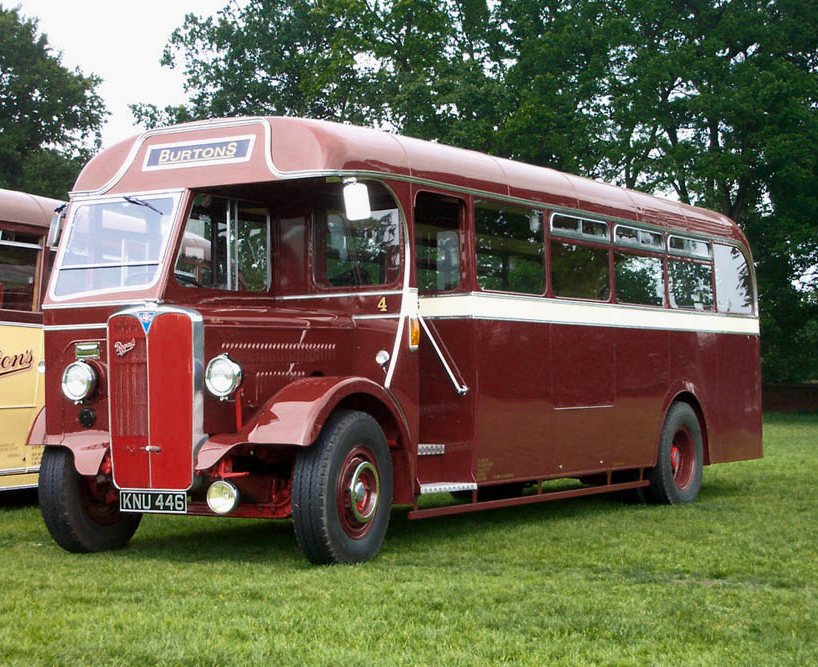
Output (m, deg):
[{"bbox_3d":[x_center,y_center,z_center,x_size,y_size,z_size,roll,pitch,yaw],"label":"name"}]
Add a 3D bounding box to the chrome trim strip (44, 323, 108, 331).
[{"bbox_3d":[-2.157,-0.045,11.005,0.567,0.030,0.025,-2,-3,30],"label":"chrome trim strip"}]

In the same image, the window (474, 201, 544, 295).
[{"bbox_3d":[0.733,-0.625,12.297,0.051,0.652,1.082,-2,-2,31],"label":"window"}]

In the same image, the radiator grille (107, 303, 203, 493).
[{"bbox_3d":[-1.565,0.395,10.481,0.670,1.140,0.180,-2,-3,30],"label":"radiator grille"}]

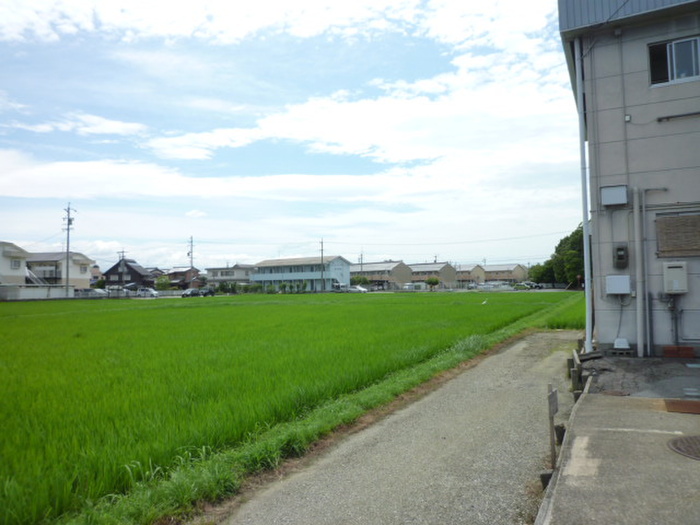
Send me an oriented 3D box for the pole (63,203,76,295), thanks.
[{"bbox_3d":[-41.062,-1.874,74.000,2.000,13.700,1.000,1,-3,-29],"label":"pole"}]

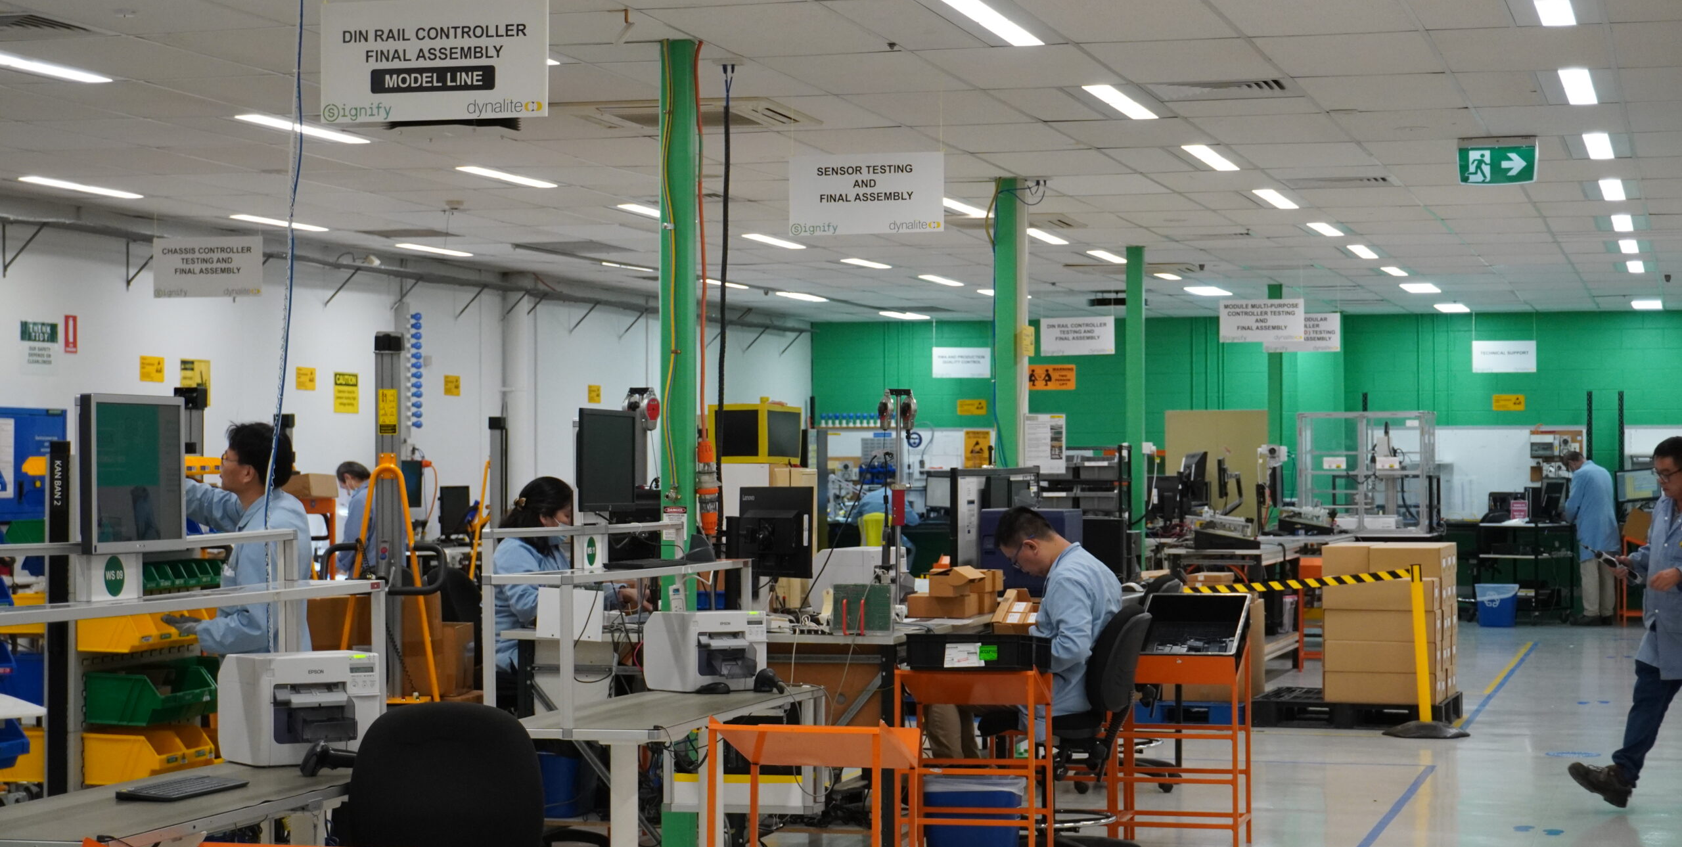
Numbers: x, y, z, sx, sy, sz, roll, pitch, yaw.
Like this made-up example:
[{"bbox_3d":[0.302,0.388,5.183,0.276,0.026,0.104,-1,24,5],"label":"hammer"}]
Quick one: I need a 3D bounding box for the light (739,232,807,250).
[{"bbox_3d":[-0.457,-1.262,20.561,0.113,0.060,1.160,0,-1,16],"label":"light"}]

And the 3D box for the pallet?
[{"bbox_3d":[3.136,1.732,18.120,1.140,0.155,1.060,0,-1,17],"label":"pallet"}]

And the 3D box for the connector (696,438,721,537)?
[{"bbox_3d":[-0.461,0.223,10.330,0.080,0.335,0.080,0,-1,16],"label":"connector"}]

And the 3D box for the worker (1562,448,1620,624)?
[{"bbox_3d":[7.020,1.051,28.000,0.500,1.660,0.500,-1,-1,40],"label":"worker"}]

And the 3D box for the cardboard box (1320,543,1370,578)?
[{"bbox_3d":[3.020,0.812,17.680,0.275,0.178,0.380,0,-1,18],"label":"cardboard box"}]

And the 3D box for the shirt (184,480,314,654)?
[{"bbox_3d":[-1.940,0.475,9.680,0.500,0.590,0.500,0,-1,-7],"label":"shirt"}]

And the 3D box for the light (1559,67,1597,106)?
[{"bbox_3d":[2.981,-1.371,12.077,0.113,0.060,1.160,0,-1,16],"label":"light"}]

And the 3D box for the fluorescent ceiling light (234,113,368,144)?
[{"bbox_3d":[-2.454,-1.357,13.698,0.113,0.060,1.160,0,-1,16],"label":"fluorescent ceiling light"}]

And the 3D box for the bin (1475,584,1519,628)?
[{"bbox_3d":[6.313,1.747,28.756,0.410,0.415,0.320,0,-1,16],"label":"bin"}]

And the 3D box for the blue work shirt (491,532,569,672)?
[{"bbox_3d":[-1.115,0.682,11.350,0.430,0.540,0.450,0,-1,16],"label":"blue work shirt"}]

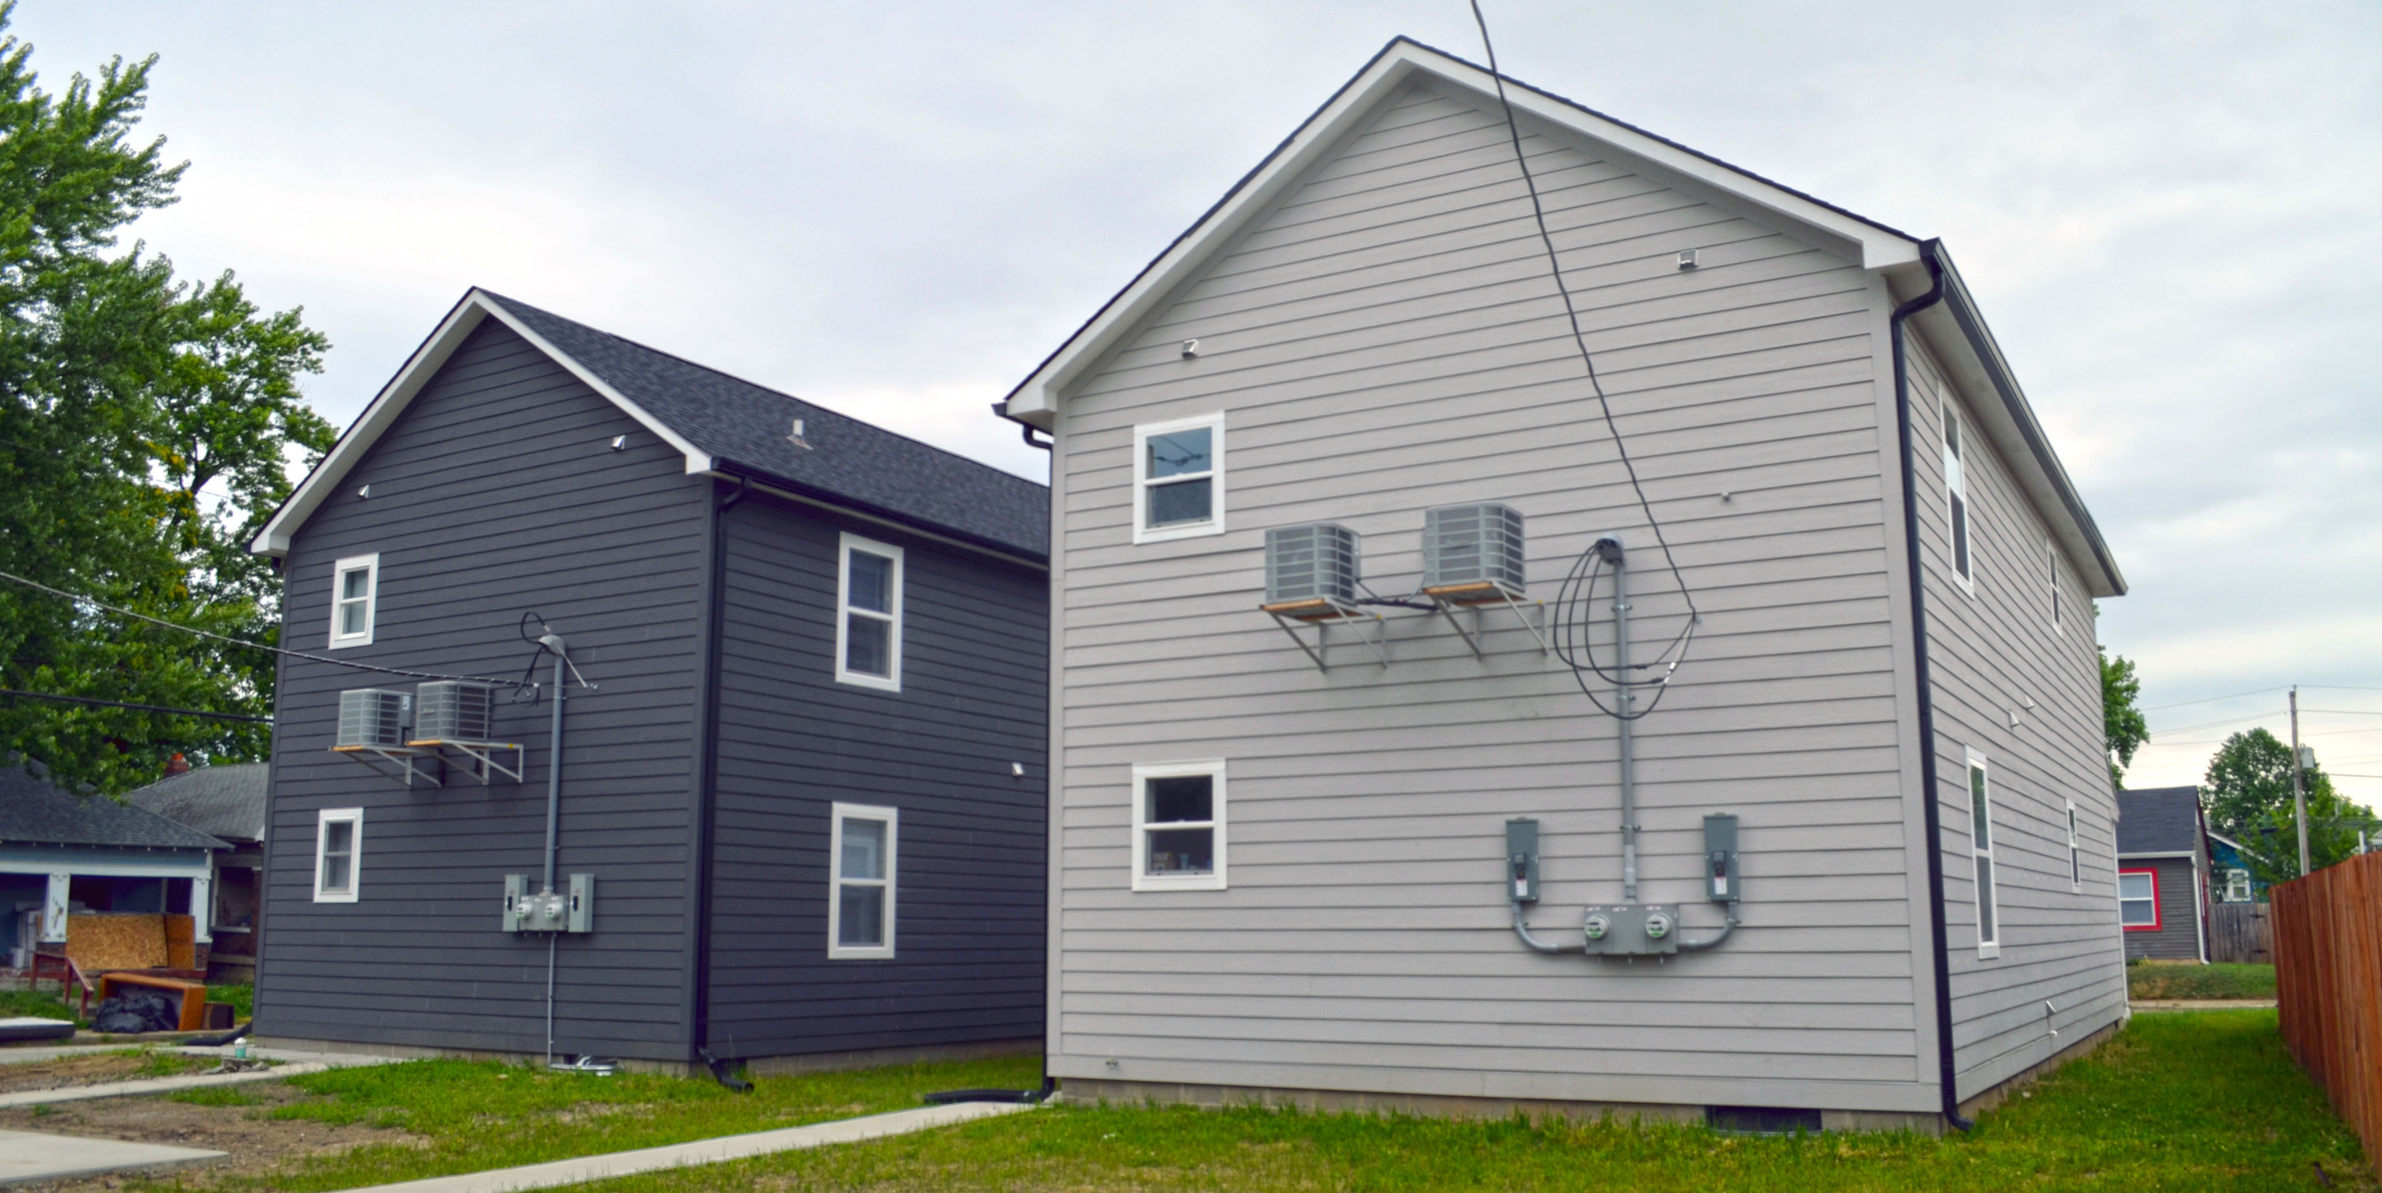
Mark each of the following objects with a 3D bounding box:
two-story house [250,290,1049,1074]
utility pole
[{"bbox_3d":[-4.094,1.975,27.103,8.428,8.899,16.429,-6,-12,31],"label":"two-story house"},{"bbox_3d":[41.926,8.287,67.122,0.300,9.850,0.300,-6,-12,31],"label":"utility pole"}]

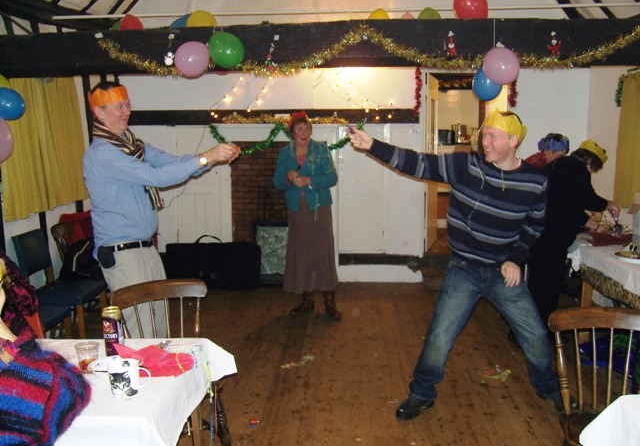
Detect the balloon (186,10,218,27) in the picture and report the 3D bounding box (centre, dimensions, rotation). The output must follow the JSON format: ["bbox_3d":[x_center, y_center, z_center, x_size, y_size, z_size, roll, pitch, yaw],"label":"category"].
[{"bbox_3d":[-0.882,-1.469,4.700,0.230,0.250,0.230,0,8,0],"label":"balloon"}]

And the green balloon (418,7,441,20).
[{"bbox_3d":[0.801,-1.471,4.600,0.180,0.210,0.180,0,8,0],"label":"green balloon"}]

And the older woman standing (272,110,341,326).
[{"bbox_3d":[-0.093,-0.068,5.085,0.530,1.670,0.420,1,9,9],"label":"older woman standing"}]

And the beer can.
[{"bbox_3d":[-0.702,0.375,2.127,0.066,0.168,0.066,-1,9,0],"label":"beer can"}]

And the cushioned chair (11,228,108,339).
[{"bbox_3d":[-1.746,0.487,4.282,0.480,0.860,0.410,0,9,2],"label":"cushioned chair"}]

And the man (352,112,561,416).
[{"bbox_3d":[0.740,0.207,3.250,1.180,1.600,0.540,1,8,12],"label":"man"}]

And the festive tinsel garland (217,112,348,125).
[{"bbox_3d":[-0.362,-0.994,6.068,1.280,0.130,0.130,0,9,2],"label":"festive tinsel garland"}]

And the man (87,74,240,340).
[{"bbox_3d":[-0.775,0.167,3.120,0.750,1.730,0.500,3,8,20],"label":"man"}]

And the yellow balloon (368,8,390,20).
[{"bbox_3d":[0.435,-1.471,4.600,0.180,0.210,0.180,0,8,0],"label":"yellow balloon"}]

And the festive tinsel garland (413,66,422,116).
[{"bbox_3d":[0.946,-1.305,6.100,0.085,0.520,0.080,0,8,0],"label":"festive tinsel garland"}]

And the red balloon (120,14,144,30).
[{"bbox_3d":[-1.402,-1.454,4.700,0.190,0.230,0.190,0,8,0],"label":"red balloon"}]

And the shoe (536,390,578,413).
[{"bbox_3d":[1.332,0.948,3.459,0.110,0.110,0.285,-5,10,-26],"label":"shoe"}]

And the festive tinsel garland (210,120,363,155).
[{"bbox_3d":[-0.322,-0.816,6.033,1.470,0.350,0.100,0,9,2],"label":"festive tinsel garland"}]

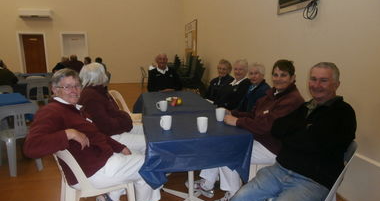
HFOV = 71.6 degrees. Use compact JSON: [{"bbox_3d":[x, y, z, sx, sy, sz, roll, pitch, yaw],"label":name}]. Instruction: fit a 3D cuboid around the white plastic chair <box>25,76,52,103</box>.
[{"bbox_3d":[-3.140,-0.081,5.511,0.480,0.800,0.520,-6,13,-29],"label":"white plastic chair"}]

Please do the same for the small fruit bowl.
[{"bbox_3d":[-0.180,0.011,3.133,0.180,0.080,0.180,0,11,0],"label":"small fruit bowl"}]

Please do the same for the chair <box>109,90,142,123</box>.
[{"bbox_3d":[-0.860,0.271,3.746,0.520,0.800,0.480,-2,12,-11],"label":"chair"}]

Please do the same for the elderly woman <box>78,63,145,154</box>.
[{"bbox_3d":[-0.640,0.267,2.542,0.770,1.270,0.500,-4,12,-18],"label":"elderly woman"}]

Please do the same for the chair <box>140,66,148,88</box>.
[{"bbox_3d":[-1.420,-0.714,8.729,0.520,0.790,0.480,2,12,11],"label":"chair"}]

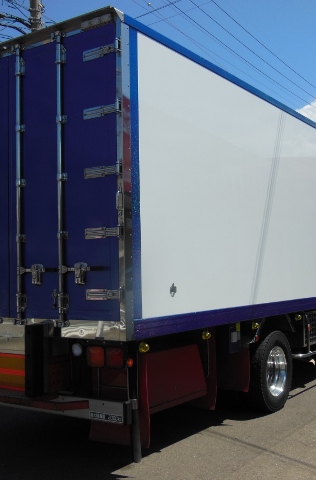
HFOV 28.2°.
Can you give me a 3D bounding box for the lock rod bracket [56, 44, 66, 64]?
[{"bbox_3d":[-0.761,-1.446,4.919,0.080,0.150,0.055,-3,-4,33],"label":"lock rod bracket"}]

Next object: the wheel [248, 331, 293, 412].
[{"bbox_3d":[1.198,1.446,6.946,0.260,0.865,0.865,-3,-4,33],"label":"wheel"}]

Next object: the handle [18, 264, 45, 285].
[{"bbox_3d":[-1.007,0.276,5.000,0.250,0.160,0.080,-3,-4,33],"label":"handle"}]

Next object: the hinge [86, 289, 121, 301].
[{"bbox_3d":[-0.398,0.397,4.610,0.320,0.085,0.050,-3,-4,33],"label":"hinge"}]

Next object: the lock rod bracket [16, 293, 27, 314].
[{"bbox_3d":[-1.082,0.502,4.984,0.085,0.170,0.060,-3,-4,33],"label":"lock rod bracket"}]

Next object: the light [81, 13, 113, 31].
[{"bbox_3d":[-0.471,-1.673,4.819,0.300,0.070,0.050,-3,-4,34],"label":"light"}]

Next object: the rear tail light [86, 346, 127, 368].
[{"bbox_3d":[-0.384,0.868,4.656,0.335,0.155,0.080,-3,-4,33],"label":"rear tail light"}]

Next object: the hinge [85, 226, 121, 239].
[{"bbox_3d":[-0.407,-0.054,4.695,0.350,0.090,0.055,-3,-4,34],"label":"hinge"}]

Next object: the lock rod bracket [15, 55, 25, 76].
[{"bbox_3d":[-1.154,-1.462,5.274,0.075,0.155,0.050,-3,-4,34],"label":"lock rod bracket"}]

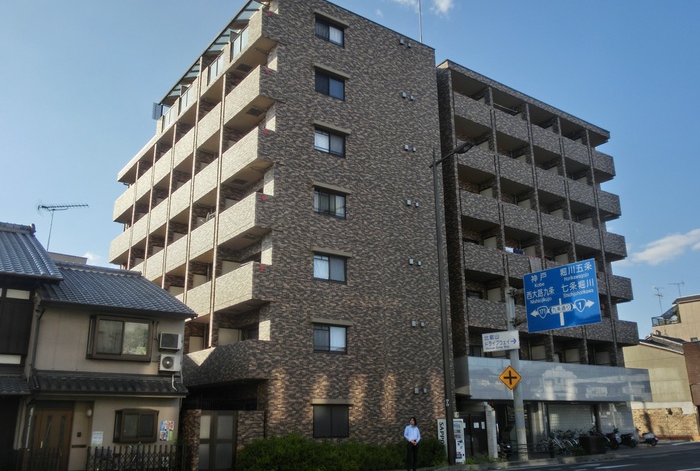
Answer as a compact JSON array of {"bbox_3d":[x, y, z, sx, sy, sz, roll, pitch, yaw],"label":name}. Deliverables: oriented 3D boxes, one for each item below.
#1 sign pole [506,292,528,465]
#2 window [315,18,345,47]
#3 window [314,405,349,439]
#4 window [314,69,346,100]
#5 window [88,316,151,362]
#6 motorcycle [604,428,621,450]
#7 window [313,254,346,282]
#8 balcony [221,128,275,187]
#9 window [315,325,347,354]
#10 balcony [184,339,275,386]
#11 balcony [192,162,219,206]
[{"bbox_3d":[7.008,5.724,25.678,0.380,7.100,0.380,11,-21,-35],"label":"sign pole"},{"bbox_3d":[-0.946,-9.336,27.874,1.588,1.078,0.154,11,-21,-35],"label":"window"},{"bbox_3d":[-0.735,7.052,23.021,1.641,1.212,0.150,12,-21,-35],"label":"window"},{"bbox_3d":[-0.913,-6.656,27.064,1.588,1.078,0.154,11,-21,-35],"label":"window"},{"bbox_3d":[-7.048,3.219,18.713,1.820,1.289,0.400,12,-21,-35],"label":"window"},{"bbox_3d":[14.623,11.489,34.303,0.680,1.100,1.750,4,-18,-15],"label":"motorcycle"},{"bbox_3d":[-0.831,1.436,25.380,1.654,1.085,0.150,11,-20,-35],"label":"window"},{"bbox_3d":[-4.314,-3.221,25.469,0.790,1.375,3.360,11,-21,-35],"label":"balcony"},{"bbox_3d":[-0.799,4.197,24.562,1.654,1.112,0.150,11,-20,-35],"label":"window"},{"bbox_3d":[-5.047,5.181,24.105,0.790,1.431,6.160,11,-21,-35],"label":"balcony"},{"bbox_3d":[-6.268,-2.433,27.995,0.790,1.375,3.108,11,-21,-35],"label":"balcony"}]

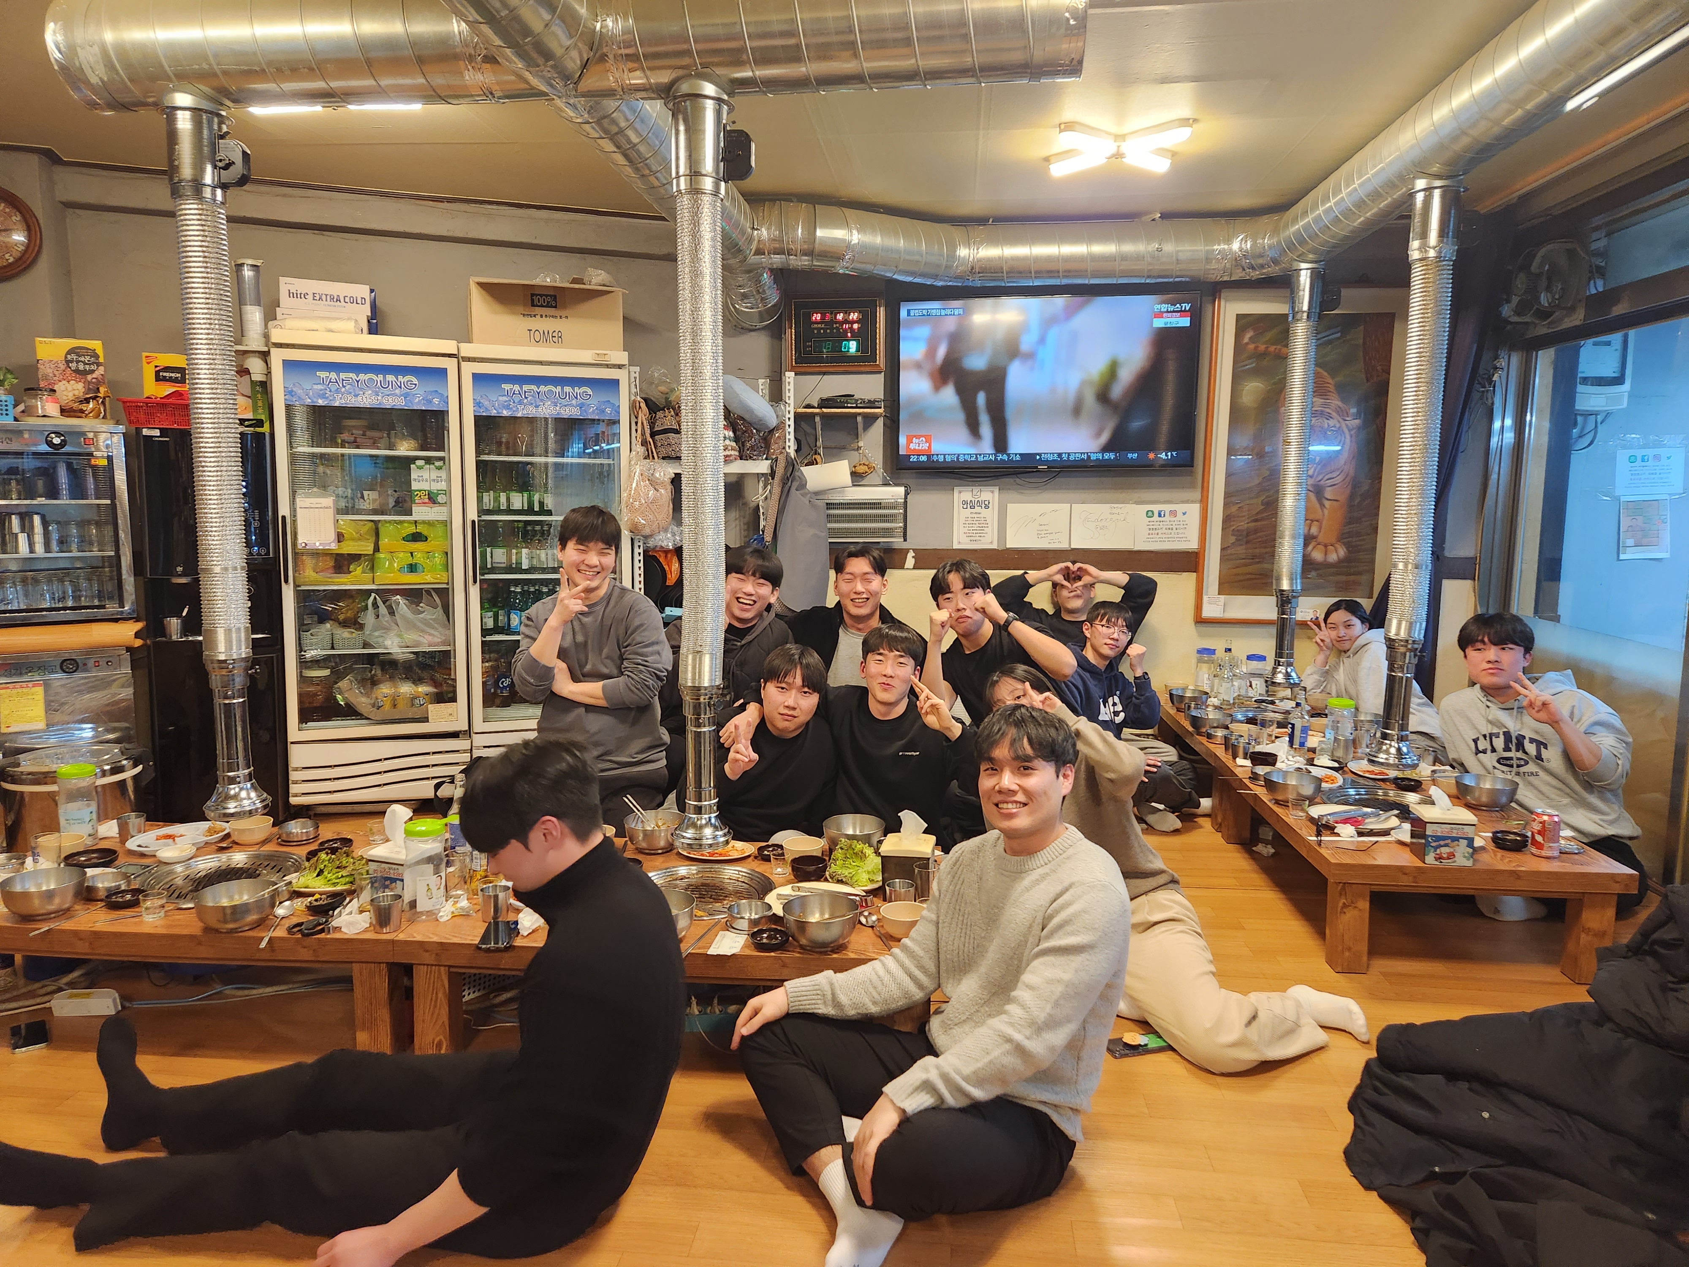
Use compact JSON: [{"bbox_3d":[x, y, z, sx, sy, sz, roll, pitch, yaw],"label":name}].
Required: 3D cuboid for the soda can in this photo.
[{"bbox_3d":[1.862,0.530,2.978,0.066,0.122,0.066,1,7,5],"label":"soda can"}]

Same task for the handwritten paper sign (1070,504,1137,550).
[{"bbox_3d":[1.257,-0.517,5.447,0.297,0.210,0.006,1,7,5],"label":"handwritten paper sign"}]

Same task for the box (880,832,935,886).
[{"bbox_3d":[0.158,0.561,2.692,0.125,0.134,0.132,1,6,8],"label":"box"}]

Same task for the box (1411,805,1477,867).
[{"bbox_3d":[1.607,0.539,3.012,0.132,0.134,0.125,1,6,6],"label":"box"}]

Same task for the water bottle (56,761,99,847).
[{"bbox_3d":[-2.084,0.465,3.045,0.092,0.218,0.092,0,6,0],"label":"water bottle"}]

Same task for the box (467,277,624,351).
[{"bbox_3d":[-1.306,-1.333,4.866,0.615,0.269,0.380,-2,6,-22],"label":"box"}]

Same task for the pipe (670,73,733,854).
[{"bbox_3d":[-0.317,-0.345,2.502,0.140,1.690,0.140,1,7,0],"label":"pipe"}]

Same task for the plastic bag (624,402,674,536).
[{"bbox_3d":[-0.870,-0.726,5.000,0.225,0.580,0.140,0,6,0],"label":"plastic bag"}]

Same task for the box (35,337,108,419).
[{"bbox_3d":[-2.735,-0.903,3.970,0.197,0.275,0.095,-2,7,-24],"label":"box"}]

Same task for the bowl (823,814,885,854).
[{"bbox_3d":[0.026,0.539,2.932,0.163,0.080,0.163,1,7,0],"label":"bowl"}]

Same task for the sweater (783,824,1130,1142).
[{"bbox_3d":[0.245,0.644,2.060,0.560,0.540,0.520,-5,8,-44],"label":"sweater"}]

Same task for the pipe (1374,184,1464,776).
[{"bbox_3d":[1.672,-0.451,3.303,0.155,1.700,0.155,1,7,5],"label":"pipe"}]

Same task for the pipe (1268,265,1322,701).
[{"bbox_3d":[1.890,-0.648,4.709,0.145,1.750,0.145,0,6,0],"label":"pipe"}]

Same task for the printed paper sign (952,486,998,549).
[{"bbox_3d":[0.636,-0.559,5.430,0.215,0.297,0.008,2,7,8],"label":"printed paper sign"}]

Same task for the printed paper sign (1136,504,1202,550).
[{"bbox_3d":[1.561,-0.514,5.419,0.297,0.210,0.006,1,7,5],"label":"printed paper sign"}]

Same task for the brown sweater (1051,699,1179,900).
[{"bbox_3d":[0.609,0.392,2.720,0.460,0.520,0.380,6,8,37],"label":"brown sweater"}]

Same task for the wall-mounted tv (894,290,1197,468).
[{"bbox_3d":[0.979,-1.223,5.509,1.440,0.828,0.060,1,7,10],"label":"wall-mounted tv"}]

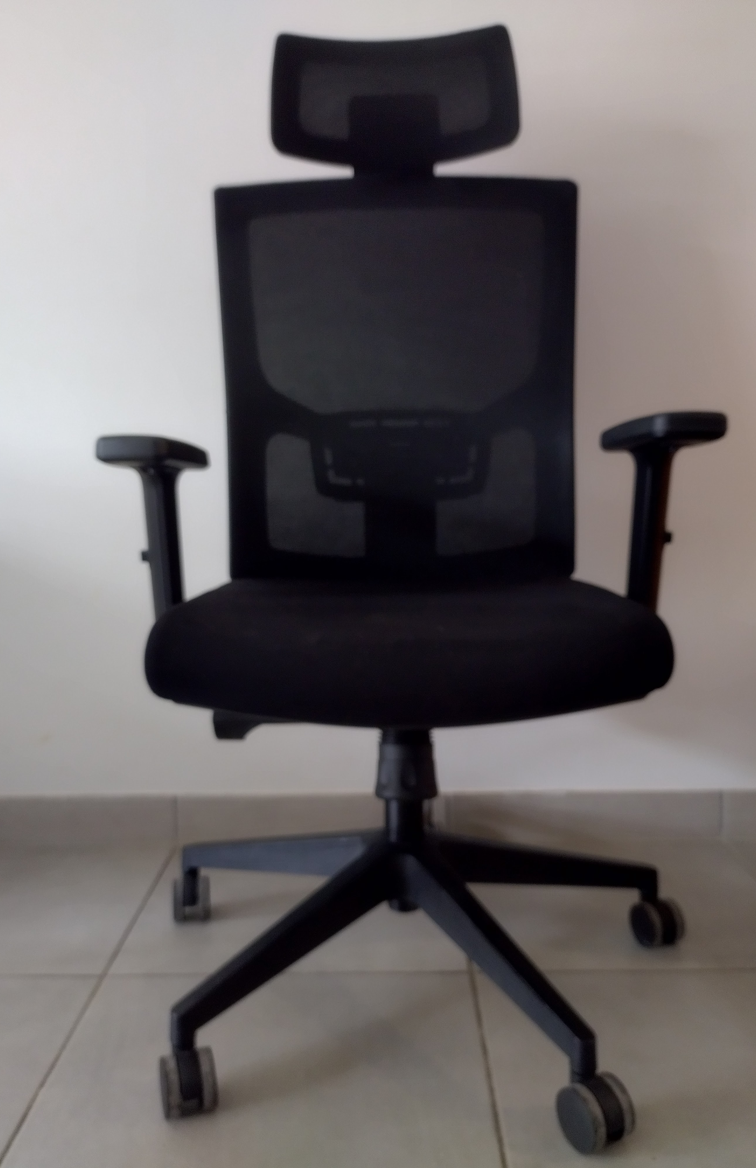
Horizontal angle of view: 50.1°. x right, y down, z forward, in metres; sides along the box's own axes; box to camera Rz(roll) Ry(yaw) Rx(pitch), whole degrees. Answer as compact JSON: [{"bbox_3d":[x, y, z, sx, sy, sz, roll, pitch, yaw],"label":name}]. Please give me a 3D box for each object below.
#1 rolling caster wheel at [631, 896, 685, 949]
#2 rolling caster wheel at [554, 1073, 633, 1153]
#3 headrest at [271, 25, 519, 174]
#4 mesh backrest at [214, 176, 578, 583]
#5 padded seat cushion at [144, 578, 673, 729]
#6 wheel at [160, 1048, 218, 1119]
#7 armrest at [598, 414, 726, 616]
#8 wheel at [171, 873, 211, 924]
[{"bbox_3d":[0.359,0.435,1.042,0.048,0.054,0.056,-2,7,-9],"label":"rolling caster wheel"},{"bbox_3d":[0.195,0.475,0.728,0.048,0.054,0.056,-4,7,-24],"label":"rolling caster wheel"},{"bbox_3d":[0.020,-0.622,1.054,0.320,0.175,0.090,-1,7,0],"label":"headrest"},{"bbox_3d":[0.026,-0.270,1.101,0.477,0.545,0.095,-1,2,0],"label":"mesh backrest"},{"bbox_3d":[0.027,0.055,0.918,0.490,0.092,0.470,-1,7,0],"label":"padded seat cushion"},{"bbox_3d":[-0.181,0.475,0.773,0.048,0.054,0.056,-2,7,-10],"label":"wheel"},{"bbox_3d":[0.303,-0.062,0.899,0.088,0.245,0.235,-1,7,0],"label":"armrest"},{"bbox_3d":[-0.257,0.436,1.117,0.048,0.054,0.056,-2,7,-10],"label":"wheel"}]

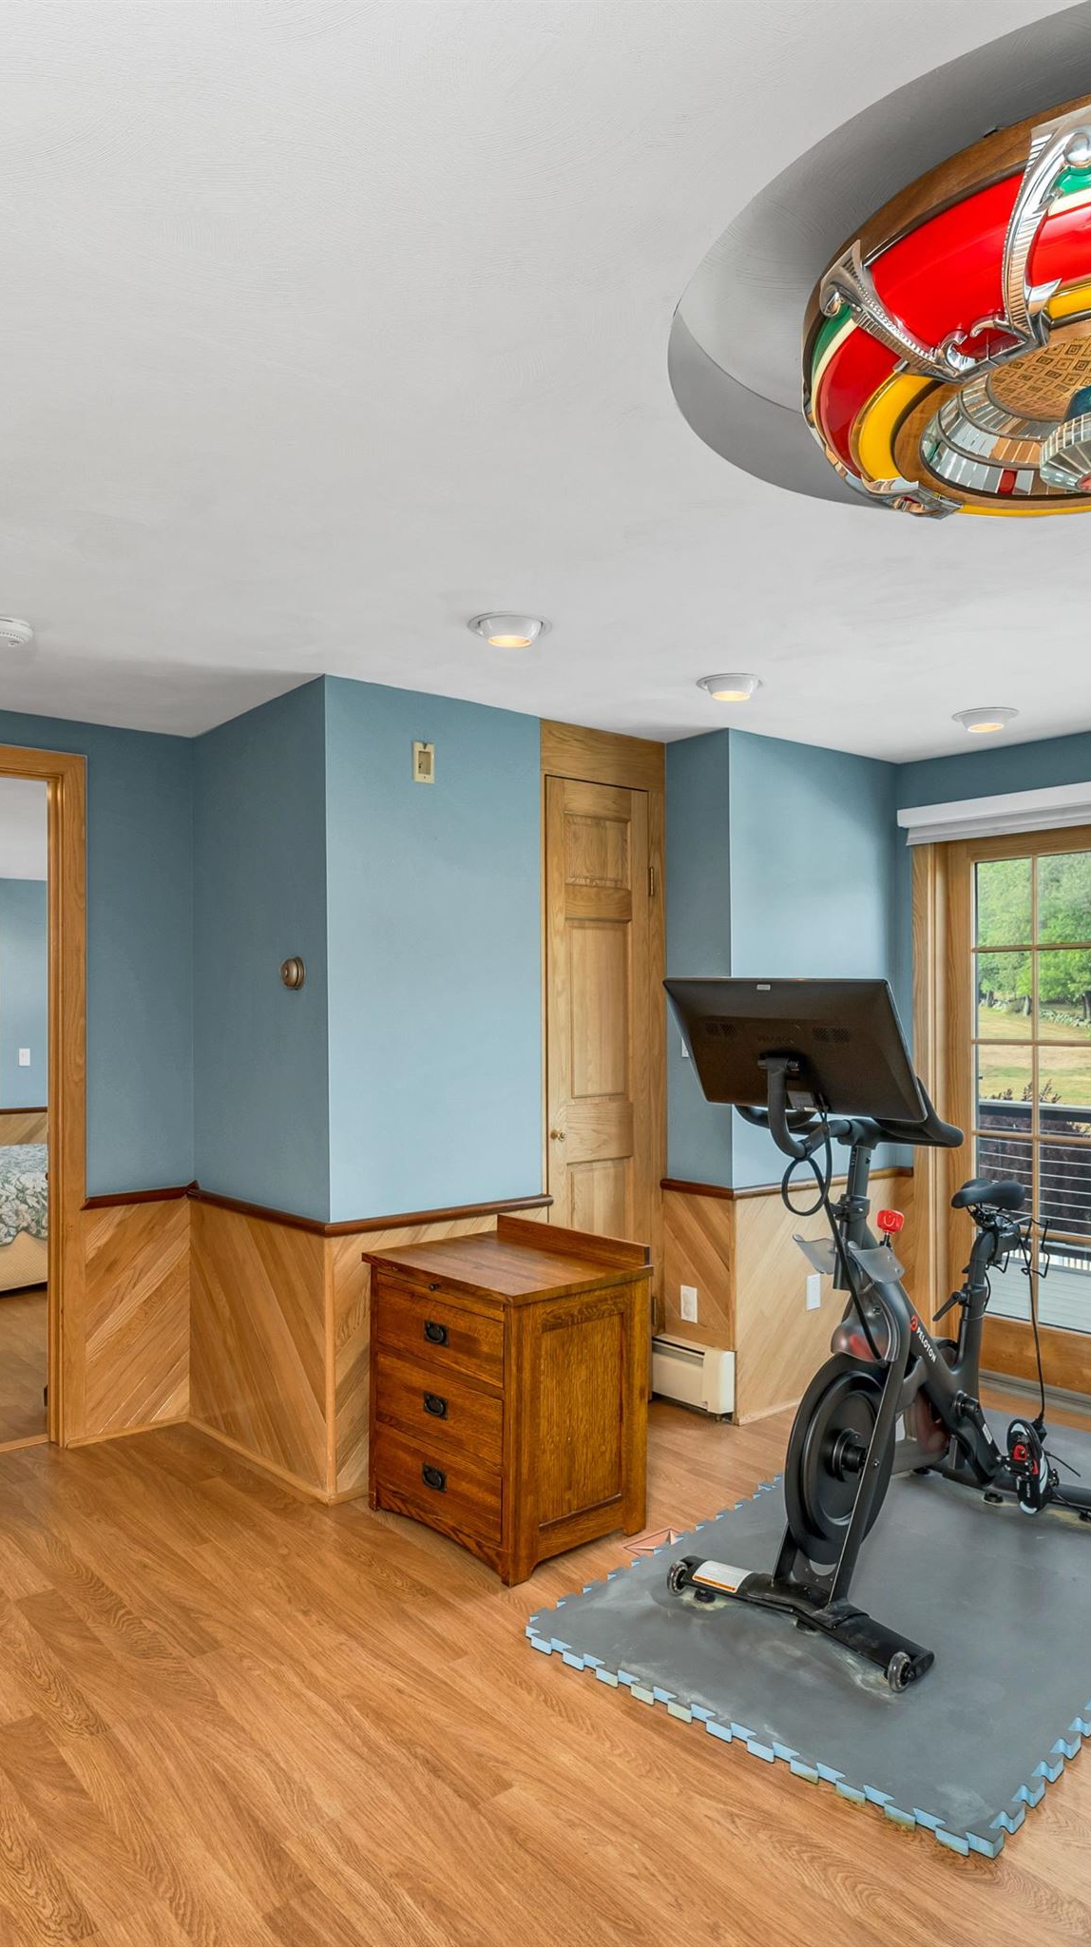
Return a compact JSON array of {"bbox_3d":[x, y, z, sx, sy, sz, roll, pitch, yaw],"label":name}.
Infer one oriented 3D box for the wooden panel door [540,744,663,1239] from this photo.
[{"bbox_3d":[0.191,0.337,3.779,0.552,2.246,0.080,1,-1,-39],"label":"wooden panel door"}]

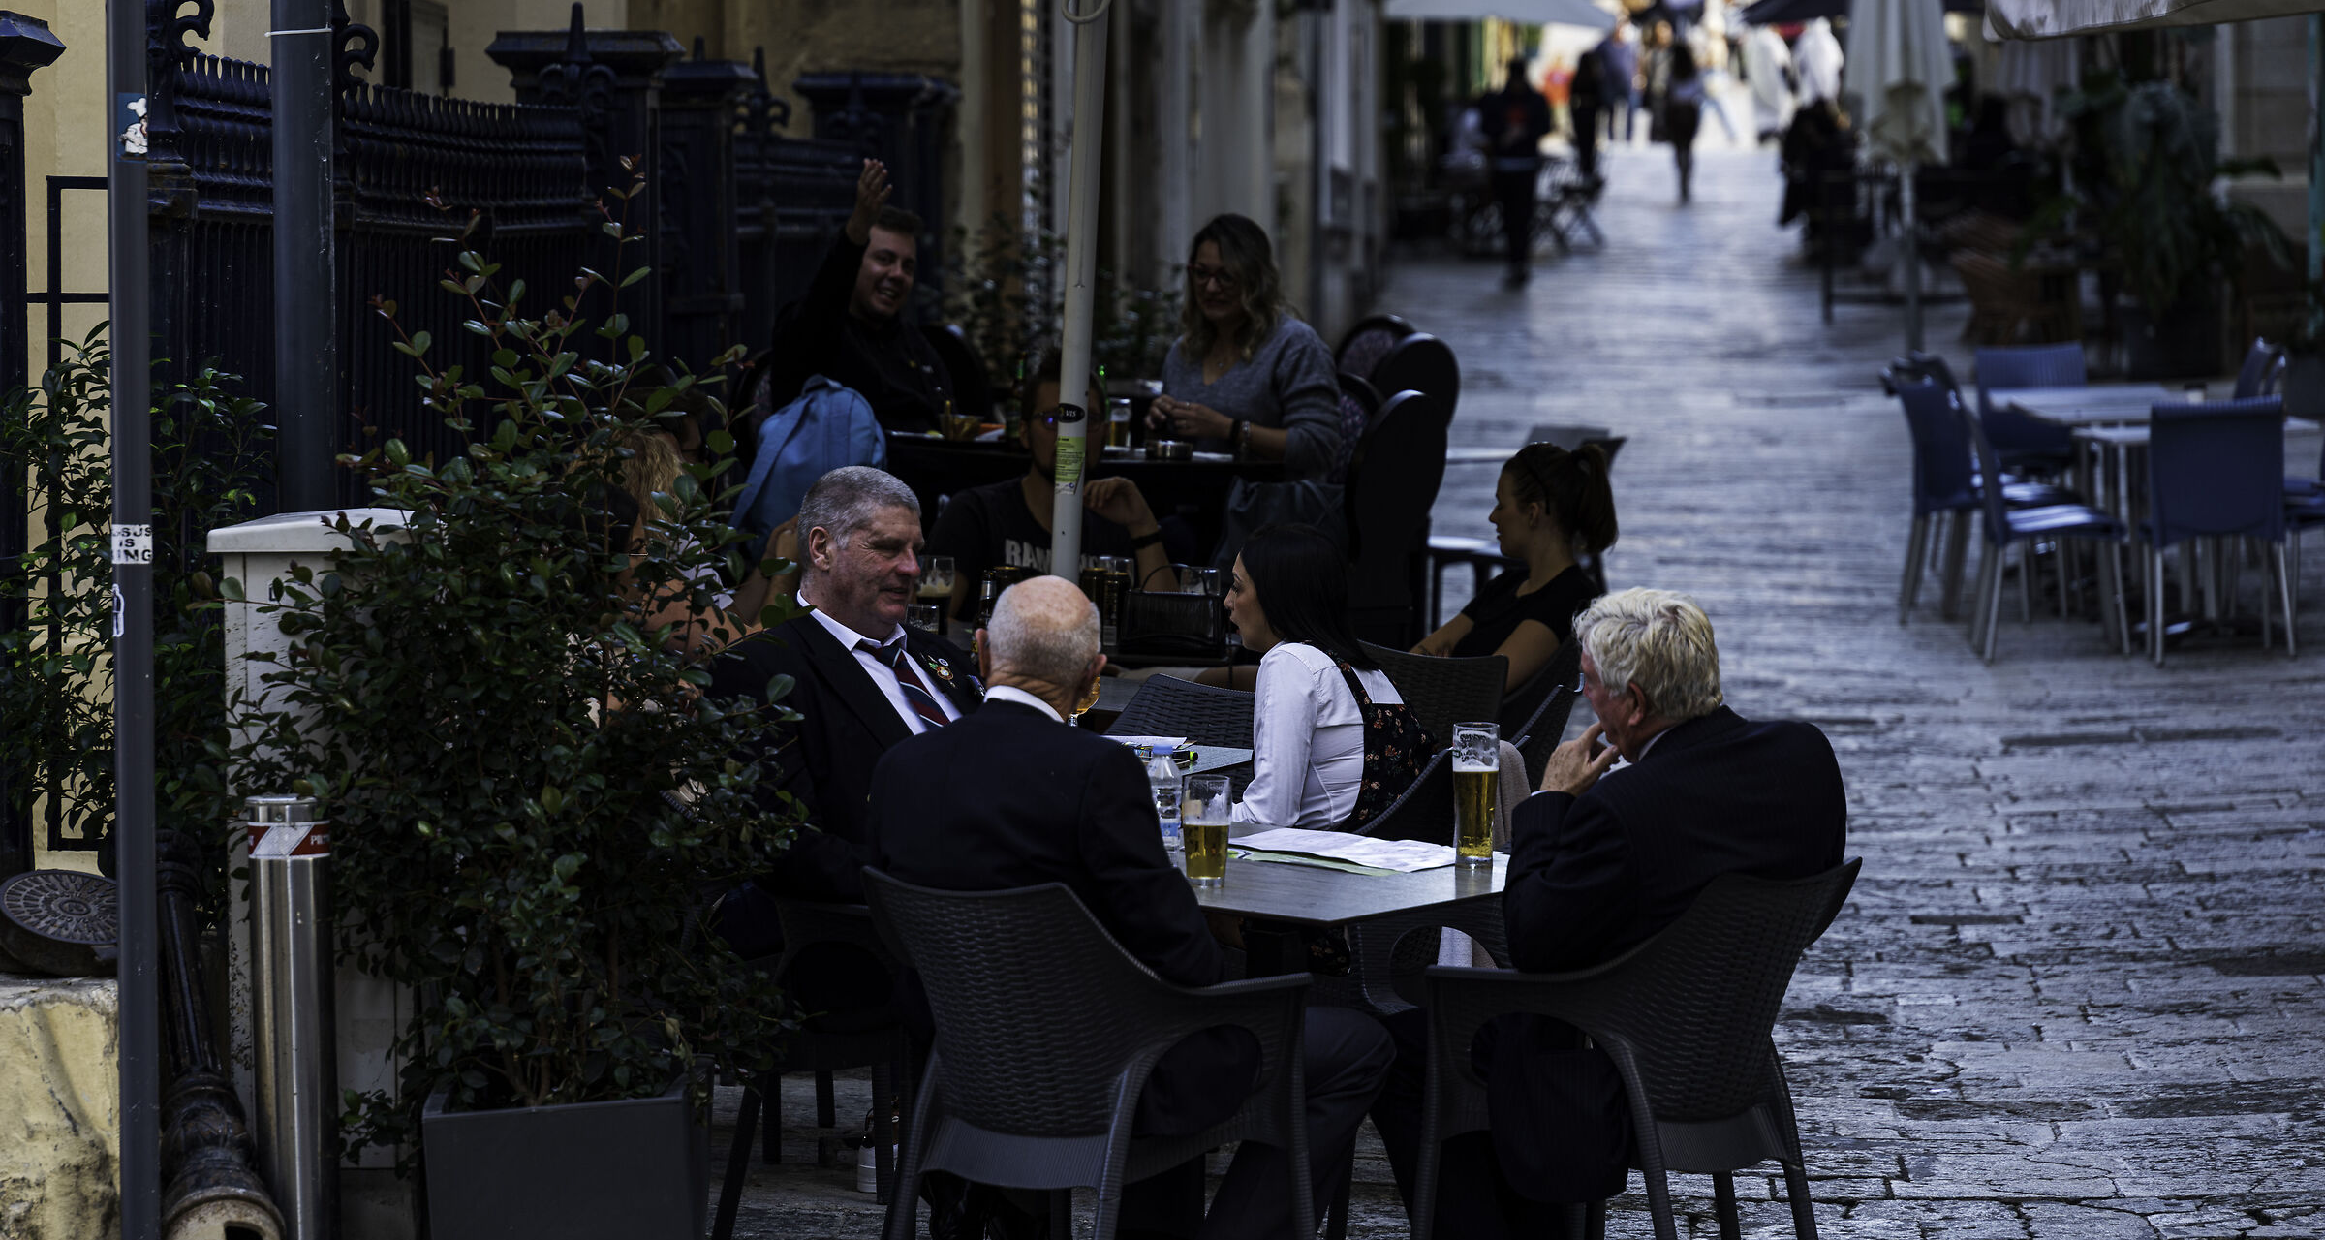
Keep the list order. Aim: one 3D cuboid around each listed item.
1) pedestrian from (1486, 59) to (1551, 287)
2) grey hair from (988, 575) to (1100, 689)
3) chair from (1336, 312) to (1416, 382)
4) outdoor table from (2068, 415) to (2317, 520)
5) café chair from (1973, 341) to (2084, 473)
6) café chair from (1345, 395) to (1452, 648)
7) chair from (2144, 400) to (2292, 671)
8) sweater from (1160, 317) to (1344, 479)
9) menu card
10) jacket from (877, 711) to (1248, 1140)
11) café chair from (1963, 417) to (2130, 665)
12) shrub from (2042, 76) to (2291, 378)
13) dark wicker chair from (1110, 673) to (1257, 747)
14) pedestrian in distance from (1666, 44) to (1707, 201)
[{"bbox_3d":[2.721,-3.409,74.085,0.520,1.750,0.380,0,6,4],"label":"pedestrian"},{"bbox_3d":[-0.191,0.045,15.550,0.185,0.240,0.220,8,9,11],"label":"grey hair"},{"bbox_3d":[0.410,-0.280,24.700,0.500,0.980,0.560,5,7,41],"label":"chair"},{"bbox_3d":[3.518,-0.324,32.900,0.720,0.730,0.700,1,6,12],"label":"outdoor table"},{"bbox_3d":[3.299,-0.586,36.100,0.460,0.840,0.540,-2,6,-15],"label":"café chair"},{"bbox_3d":[0.301,-0.017,21.800,0.600,1.020,0.520,3,6,28],"label":"café chair"},{"bbox_3d":[3.467,-0.309,31.800,0.470,0.850,0.560,0,4,-5],"label":"chair"},{"bbox_3d":[0.214,-0.472,22.600,0.450,0.510,0.340,3,6,30],"label":"sweater"},{"bbox_3d":[0.302,0.384,16.050,0.290,0.020,0.430,-5,7,-40],"label":"menu card"},{"bbox_3d":[-0.162,0.470,15.320,0.540,0.680,0.440,3,5,36],"label":"jacket"},{"bbox_3d":[2.918,-0.297,32.000,0.540,0.840,0.460,-1,6,-6],"label":"café chair"},{"bbox_3d":[5.655,-2.228,54.600,1.350,1.700,1.250,0,4,0],"label":"shrub"},{"bbox_3d":[0.031,0.533,17.541,0.580,0.840,0.580,4,7,35],"label":"dark wicker chair"},{"bbox_3d":[5.617,-5.316,104.083,0.450,1.700,0.400,0,6,3],"label":"pedestrian in distance"}]

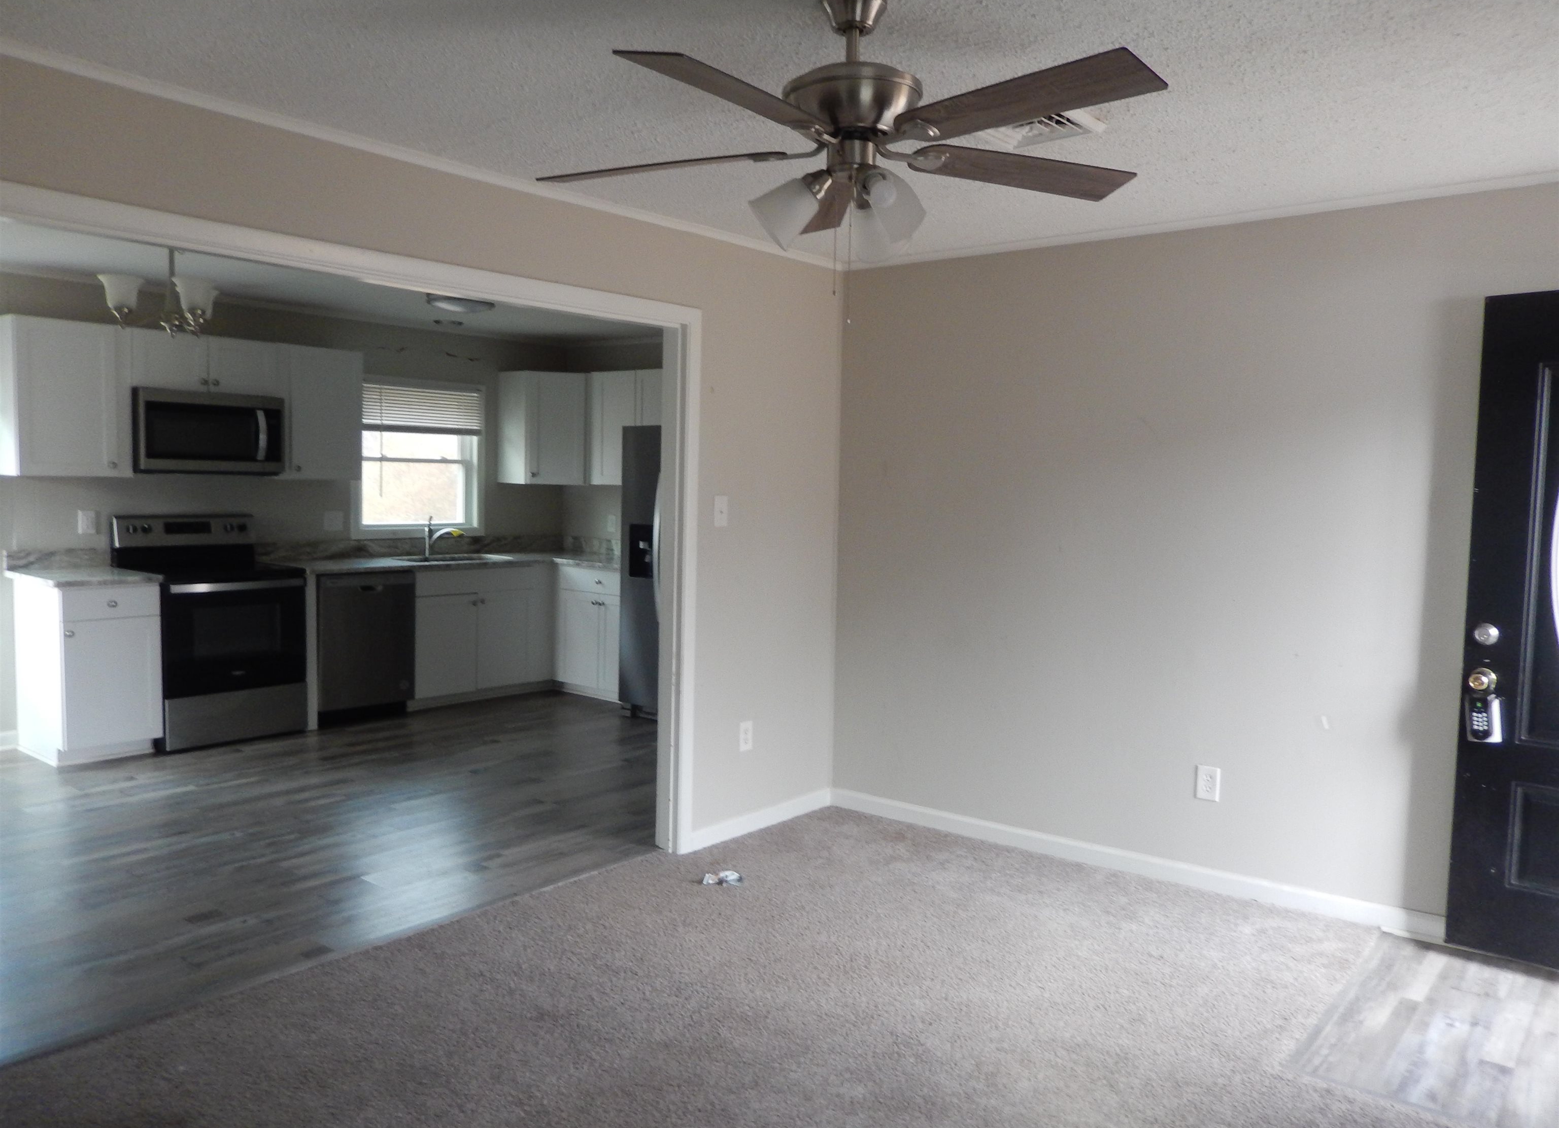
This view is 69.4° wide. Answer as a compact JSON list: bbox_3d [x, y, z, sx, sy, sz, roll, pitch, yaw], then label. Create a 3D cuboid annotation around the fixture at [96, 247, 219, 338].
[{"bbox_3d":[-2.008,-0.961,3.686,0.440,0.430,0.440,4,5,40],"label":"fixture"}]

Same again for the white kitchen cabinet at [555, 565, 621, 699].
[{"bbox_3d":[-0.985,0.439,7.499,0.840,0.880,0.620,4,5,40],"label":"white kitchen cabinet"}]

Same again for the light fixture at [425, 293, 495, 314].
[{"bbox_3d":[-1.745,-1.420,6.169,0.375,0.100,0.375,1,4,0],"label":"light fixture"}]

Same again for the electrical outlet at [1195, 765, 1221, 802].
[{"bbox_3d":[1.494,0.764,3.922,0.075,0.117,0.010,4,5,40],"label":"electrical outlet"}]

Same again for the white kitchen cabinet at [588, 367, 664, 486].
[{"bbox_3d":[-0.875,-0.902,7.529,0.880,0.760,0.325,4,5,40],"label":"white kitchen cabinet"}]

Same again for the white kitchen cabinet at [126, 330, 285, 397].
[{"bbox_3d":[-3.192,-1.080,6.145,0.325,0.300,0.770,4,5,40],"label":"white kitchen cabinet"}]

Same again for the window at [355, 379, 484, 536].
[{"bbox_3d":[-2.379,-0.697,7.429,0.090,1.020,0.985,4,5,40],"label":"window"}]

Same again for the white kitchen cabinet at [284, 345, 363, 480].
[{"bbox_3d":[-2.784,-0.876,6.655,0.325,0.765,0.500,4,5,40],"label":"white kitchen cabinet"}]

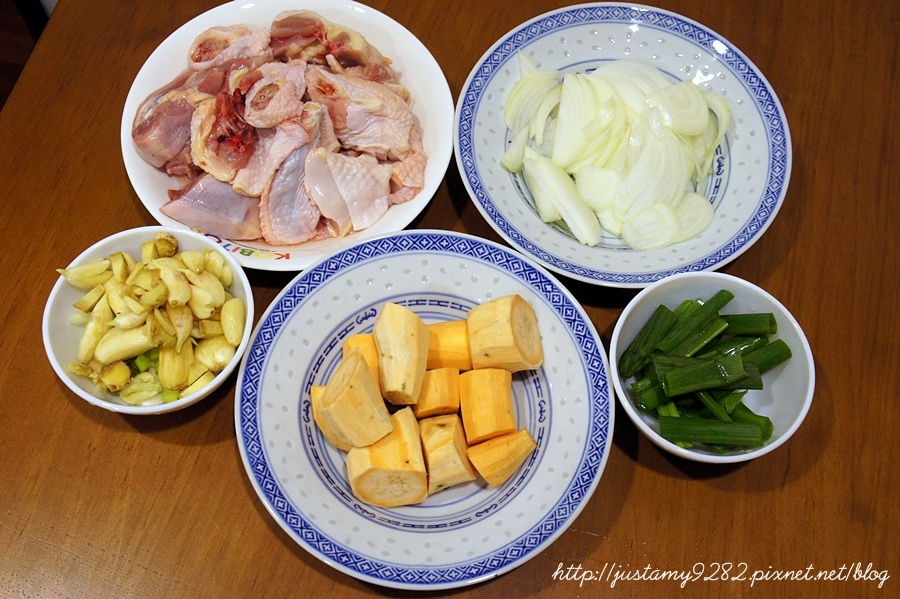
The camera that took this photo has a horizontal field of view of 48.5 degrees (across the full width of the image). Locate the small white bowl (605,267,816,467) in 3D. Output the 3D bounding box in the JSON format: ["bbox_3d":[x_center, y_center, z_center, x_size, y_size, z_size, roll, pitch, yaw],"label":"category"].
[{"bbox_3d":[0.151,0.048,0.600,0.120,0.054,0.120,0,66,0],"label":"small white bowl"}]

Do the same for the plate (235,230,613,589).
[{"bbox_3d":[-0.015,0.063,0.604,0.224,0.032,0.224,0,66,0],"label":"plate"}]

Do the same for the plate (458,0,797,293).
[{"bbox_3d":[0.114,-0.102,0.678,0.224,0.032,0.224,0,66,0],"label":"plate"}]

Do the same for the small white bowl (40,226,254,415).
[{"bbox_3d":[-0.176,0.020,0.610,0.122,0.054,0.122,0,66,0],"label":"small white bowl"}]

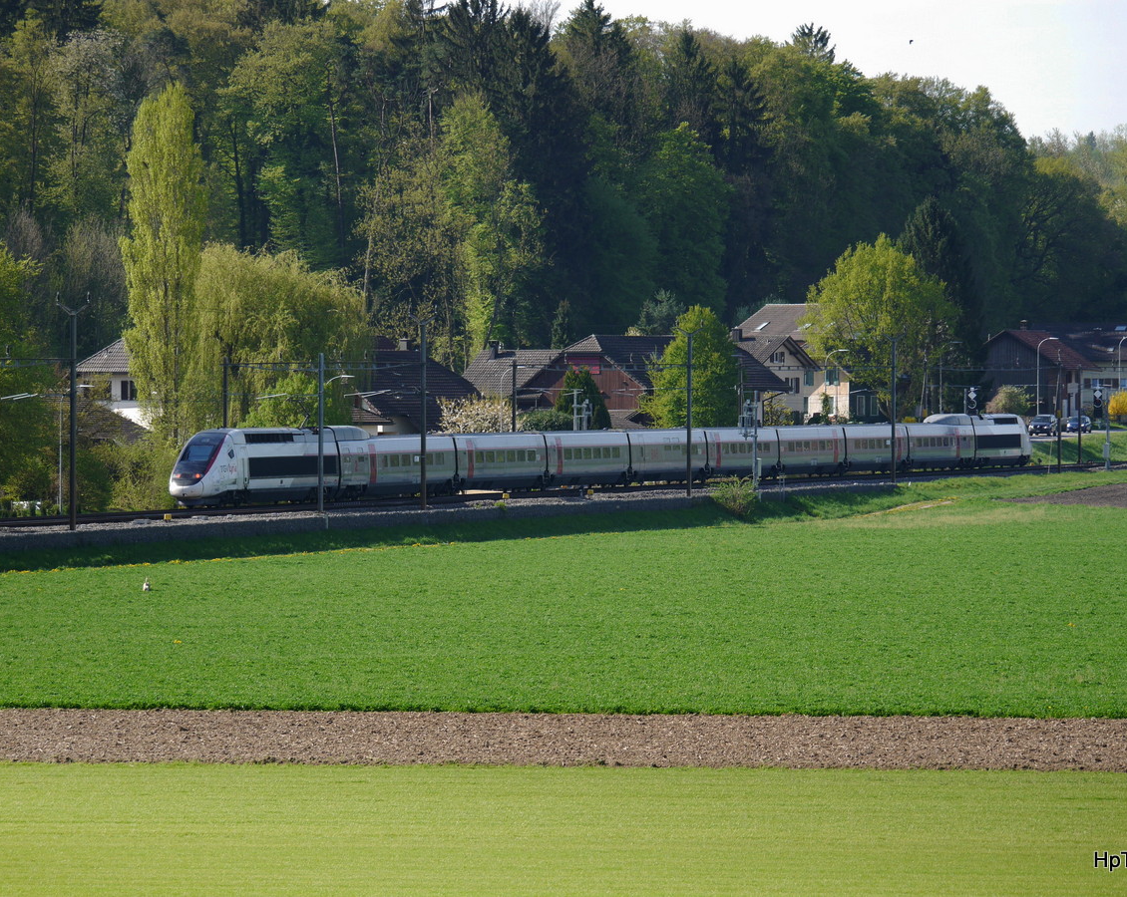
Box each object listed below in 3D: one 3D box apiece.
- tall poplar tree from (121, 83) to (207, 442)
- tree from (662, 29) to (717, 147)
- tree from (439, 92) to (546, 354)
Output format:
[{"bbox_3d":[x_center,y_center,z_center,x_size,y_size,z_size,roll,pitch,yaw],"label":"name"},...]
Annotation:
[{"bbox_3d":[-23.801,-9.509,445.000,5.111,24.425,5.200,0,1,0],"label":"tall poplar tree"},{"bbox_3d":[10.981,-23.742,650.000,6.200,25.000,6.200,0,1,0],"label":"tree"},{"bbox_3d":[-5.280,-13.995,553.000,8.000,24.500,7.500,0,1,0],"label":"tree"}]

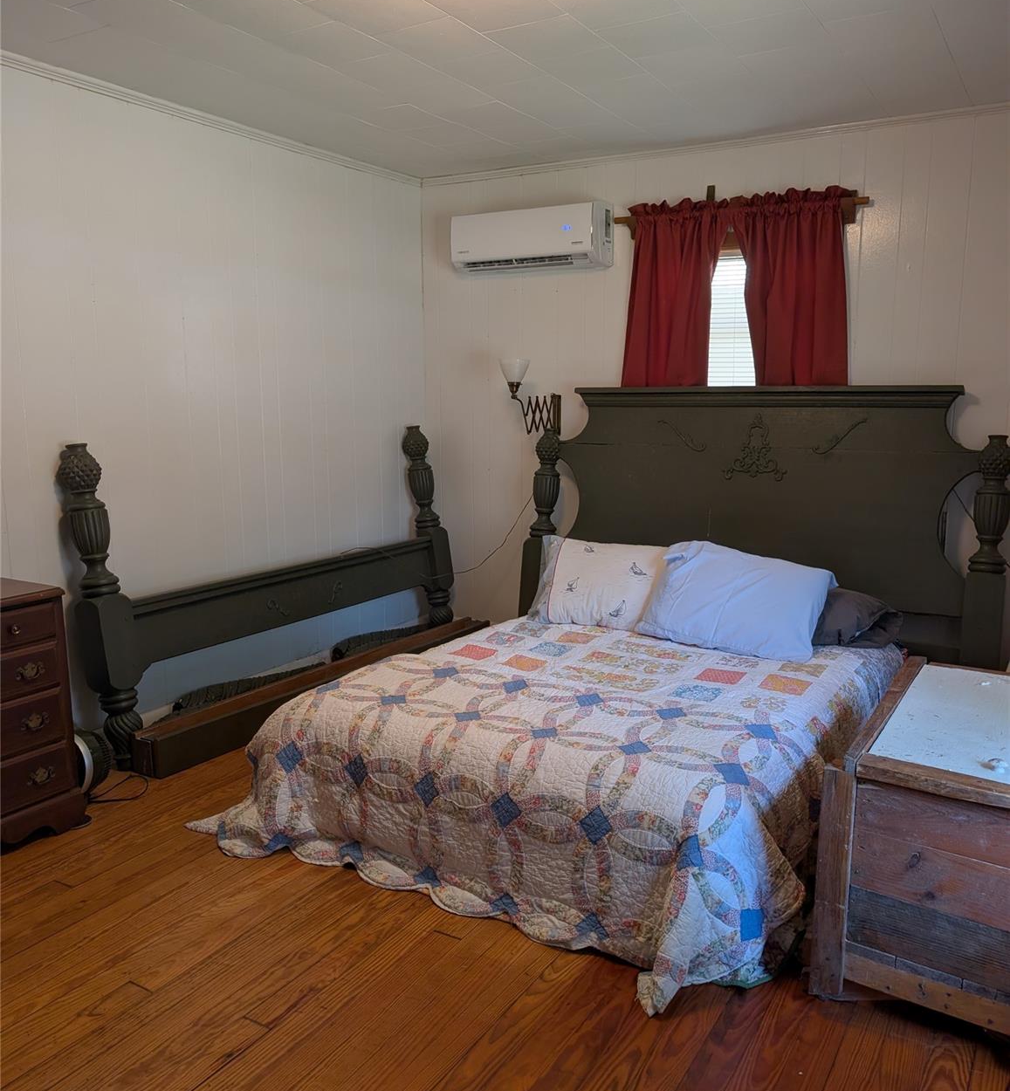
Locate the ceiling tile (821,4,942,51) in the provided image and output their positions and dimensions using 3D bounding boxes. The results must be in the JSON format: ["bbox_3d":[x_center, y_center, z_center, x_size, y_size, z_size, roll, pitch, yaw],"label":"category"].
[{"bbox_3d":[1.151,-1.580,2.850,0.305,0.016,0.305,6,12,30],"label":"ceiling tile"}]

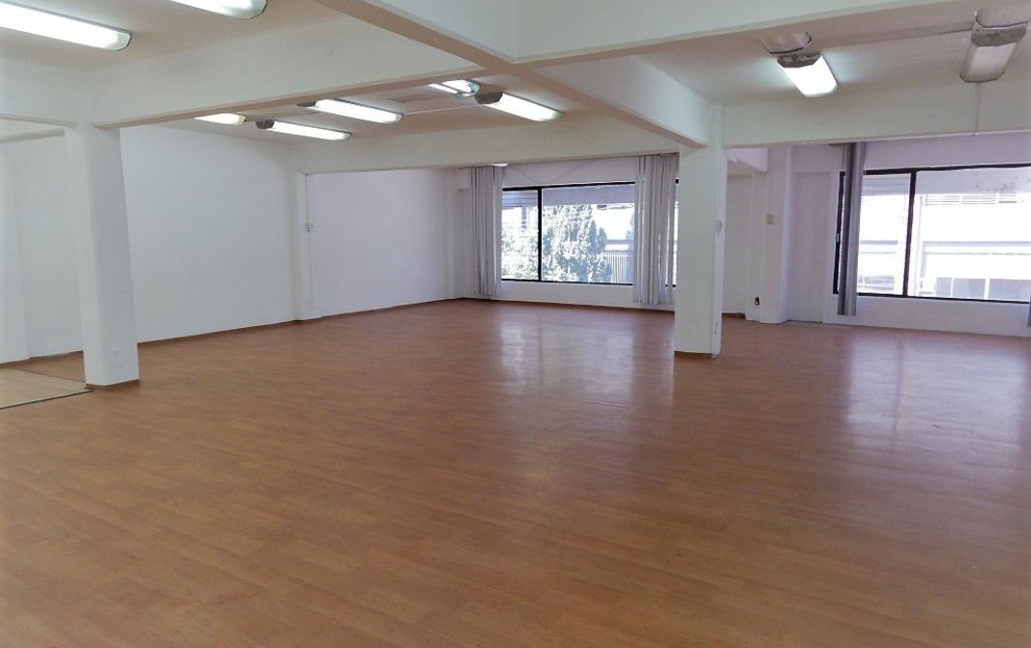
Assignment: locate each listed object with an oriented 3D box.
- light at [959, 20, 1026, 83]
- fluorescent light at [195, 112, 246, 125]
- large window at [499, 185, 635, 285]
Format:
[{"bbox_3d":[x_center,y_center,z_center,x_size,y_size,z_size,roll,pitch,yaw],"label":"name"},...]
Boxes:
[{"bbox_3d":[3.713,-2.069,5.367,0.324,0.098,1.247,4,8,30],"label":"light"},{"bbox_3d":[-3.452,-2.241,7.253,0.325,0.078,1.261,4,8,30],"label":"fluorescent light"},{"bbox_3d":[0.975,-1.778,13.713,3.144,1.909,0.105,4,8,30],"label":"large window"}]

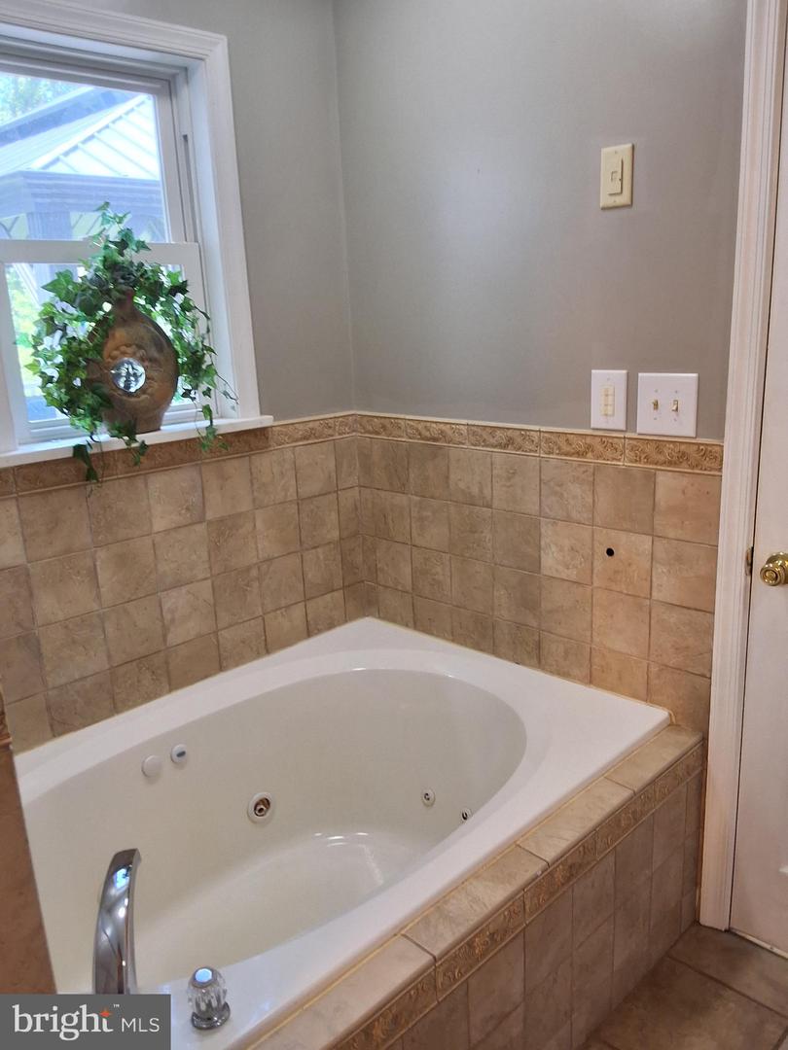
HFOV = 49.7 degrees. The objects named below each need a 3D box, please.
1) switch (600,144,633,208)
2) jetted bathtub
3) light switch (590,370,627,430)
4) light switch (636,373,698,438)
[{"bbox_3d":[0.469,-0.736,1.797,0.013,0.122,0.075,-16,20,-43],"label":"switch"},{"bbox_3d":[-0.246,0.763,1.865,1.540,0.500,1.060,-16,20,-43],"label":"jetted bathtub"},{"bbox_3d":[0.483,-0.281,1.920,0.011,0.133,0.091,-16,20,-43],"label":"light switch"},{"bbox_3d":[0.581,-0.256,1.821,0.017,0.132,0.137,-16,20,-43],"label":"light switch"}]

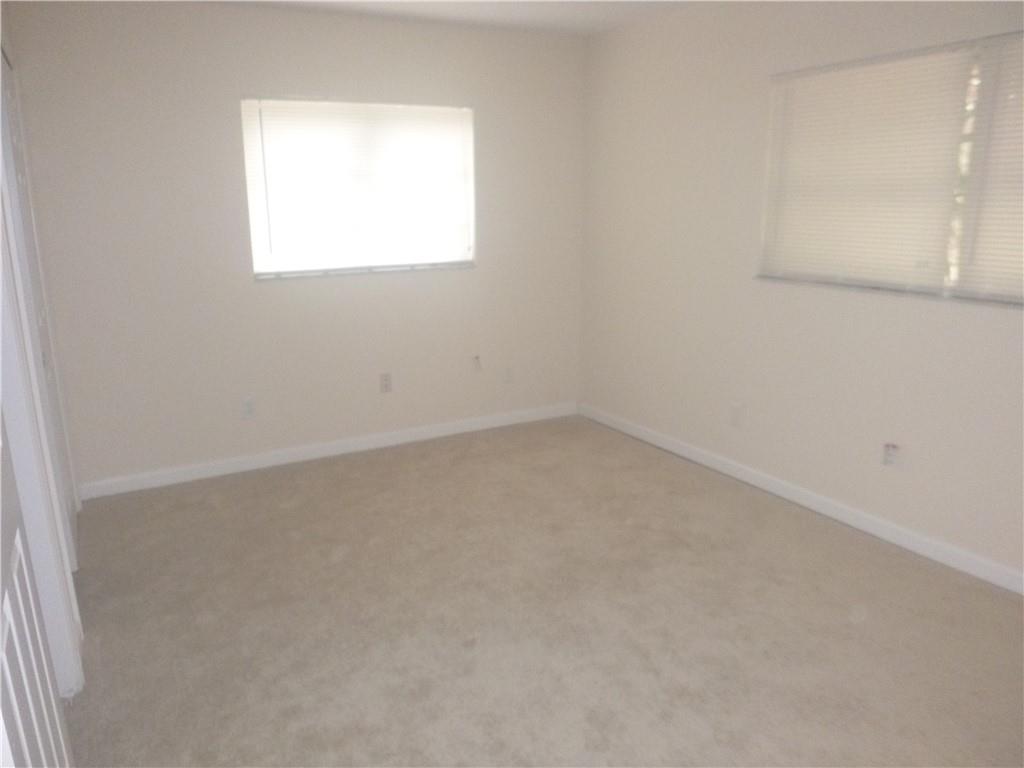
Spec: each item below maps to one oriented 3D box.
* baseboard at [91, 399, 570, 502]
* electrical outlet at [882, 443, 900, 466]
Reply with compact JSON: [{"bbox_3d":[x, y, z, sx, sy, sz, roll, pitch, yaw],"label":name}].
[{"bbox_3d":[-0.866,0.359,4.491,3.075,0.090,0.018,-8,16,-29],"label":"baseboard"},{"bbox_3d":[1.635,0.306,3.191,0.010,0.115,0.072,-8,16,-29],"label":"electrical outlet"}]

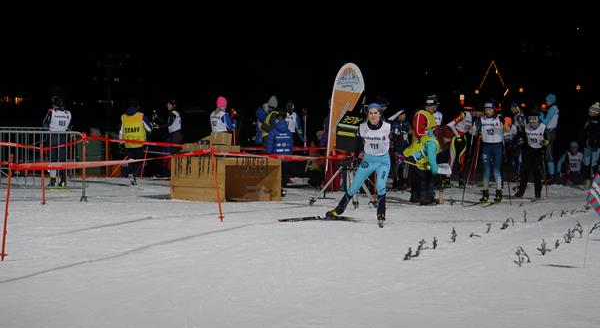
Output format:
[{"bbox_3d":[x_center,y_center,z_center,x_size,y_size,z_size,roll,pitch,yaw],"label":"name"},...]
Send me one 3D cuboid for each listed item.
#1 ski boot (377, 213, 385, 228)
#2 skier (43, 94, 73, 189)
[{"bbox_3d":[1.044,0.739,24.200,0.105,0.180,0.270,0,2,-2],"label":"ski boot"},{"bbox_3d":[-4.677,-0.429,35.977,0.560,1.750,0.420,0,2,-18],"label":"skier"}]

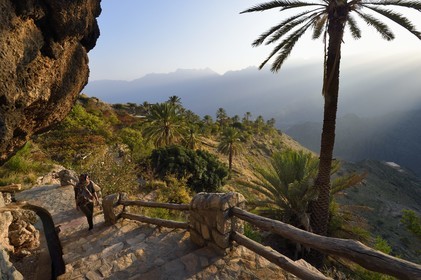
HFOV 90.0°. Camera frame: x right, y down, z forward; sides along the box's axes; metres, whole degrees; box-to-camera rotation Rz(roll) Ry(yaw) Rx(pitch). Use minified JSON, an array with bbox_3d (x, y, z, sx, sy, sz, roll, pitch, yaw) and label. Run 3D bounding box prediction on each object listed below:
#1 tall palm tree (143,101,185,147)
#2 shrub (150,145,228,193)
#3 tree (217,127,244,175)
[{"bbox_3d":[-6.203,-1.658,28.000,5.447,6.567,5.447,0,11,0],"label":"tall palm tree"},{"bbox_3d":[-1.504,2.141,15.500,5.660,3.702,5.094,0,11,0],"label":"shrub"},{"bbox_3d":[2.840,1.575,30.000,3.971,7.044,3.971,0,11,0],"label":"tree"}]

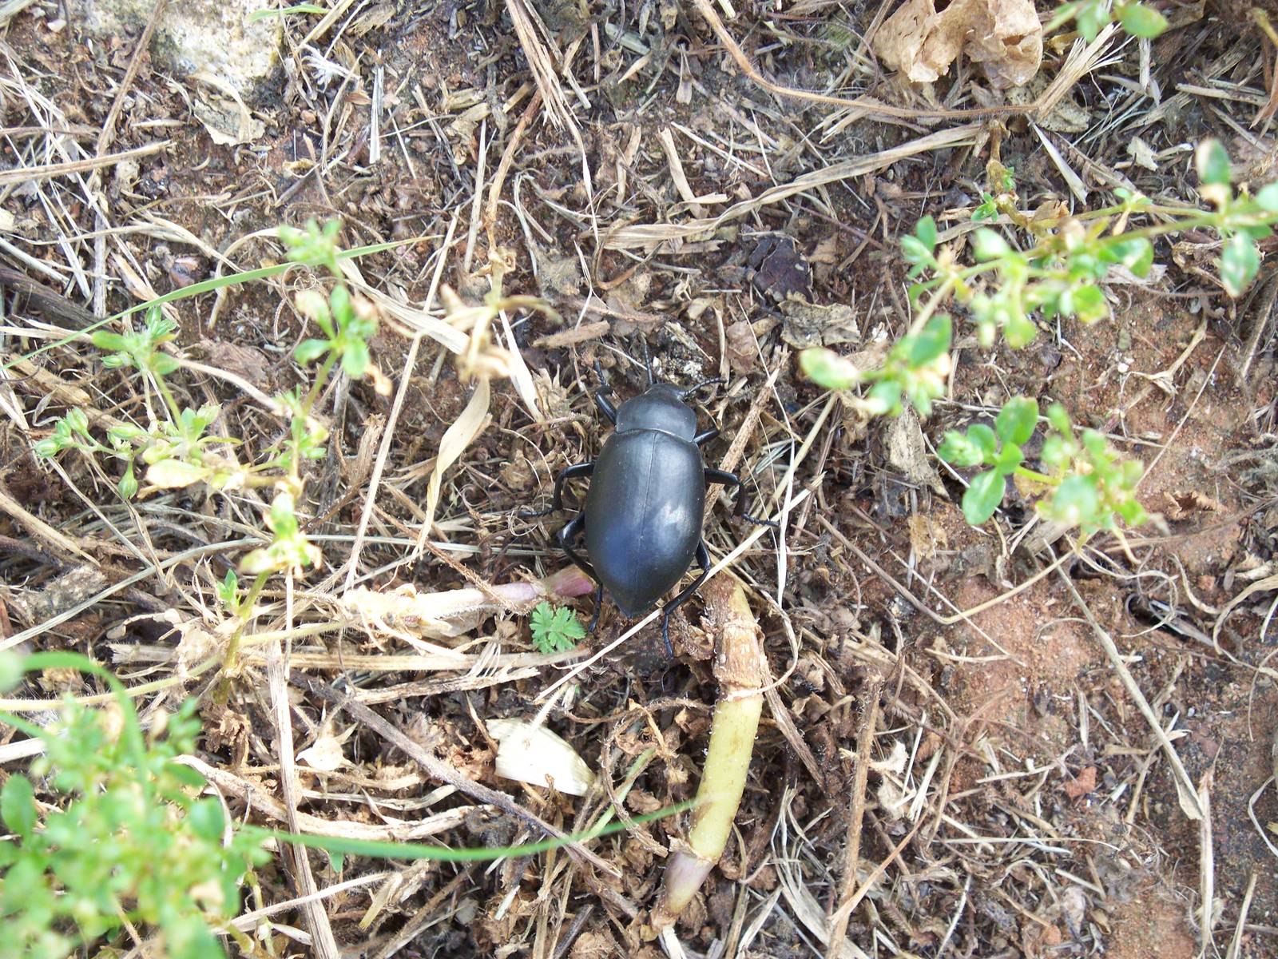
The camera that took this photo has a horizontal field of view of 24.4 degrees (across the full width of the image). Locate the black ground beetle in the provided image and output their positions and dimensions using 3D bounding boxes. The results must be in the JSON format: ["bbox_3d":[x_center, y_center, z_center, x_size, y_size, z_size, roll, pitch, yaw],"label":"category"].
[{"bbox_3d":[0.001,0.003,0.315,0.026,0.011,0.032,4,70,1],"label":"black ground beetle"}]

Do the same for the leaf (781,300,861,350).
[{"bbox_3d":[0.020,-0.017,0.326,0.009,0.003,0.005,1,70,0],"label":"leaf"}]

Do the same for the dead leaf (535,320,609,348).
[{"bbox_3d":[-0.007,-0.016,0.326,0.008,0.003,0.002,-17,71,-6],"label":"dead leaf"}]

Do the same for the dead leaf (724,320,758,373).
[{"bbox_3d":[0.011,-0.015,0.325,0.003,0.003,0.006,-5,70,-2],"label":"dead leaf"}]

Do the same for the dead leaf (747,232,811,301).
[{"bbox_3d":[0.015,-0.024,0.328,0.007,0.003,0.008,1,70,0],"label":"dead leaf"}]

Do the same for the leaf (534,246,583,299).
[{"bbox_3d":[-0.009,-0.023,0.329,0.005,0.003,0.006,-1,70,0],"label":"leaf"}]

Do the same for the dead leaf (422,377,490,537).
[{"bbox_3d":[-0.019,-0.002,0.316,0.004,0.008,0.018,20,71,7],"label":"dead leaf"}]

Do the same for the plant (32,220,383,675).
[{"bbox_3d":[-0.045,-0.003,0.309,0.035,0.028,0.045,-3,70,-1],"label":"plant"}]

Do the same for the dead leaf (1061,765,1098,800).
[{"bbox_3d":[0.046,0.032,0.309,0.004,0.002,0.003,-28,72,-10],"label":"dead leaf"}]

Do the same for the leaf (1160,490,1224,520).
[{"bbox_3d":[0.060,0.003,0.319,0.006,0.003,0.003,3,70,1],"label":"leaf"}]

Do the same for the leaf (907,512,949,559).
[{"bbox_3d":[0.031,0.006,0.318,0.004,0.002,0.005,2,70,1],"label":"leaf"}]

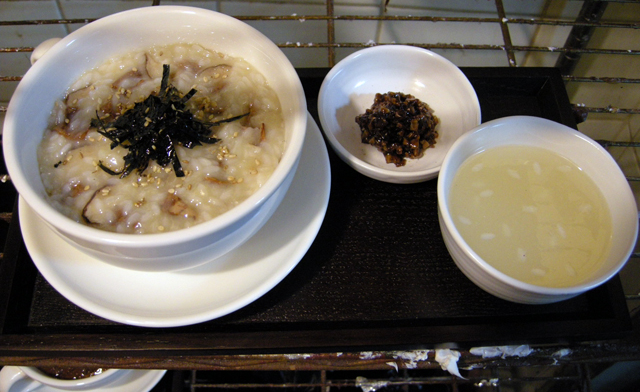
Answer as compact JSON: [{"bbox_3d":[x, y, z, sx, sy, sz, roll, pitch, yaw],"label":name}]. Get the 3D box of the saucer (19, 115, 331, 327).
[{"bbox_3d":[-0.080,-0.005,0.375,0.176,0.023,0.176,1,60,-1],"label":"saucer"}]

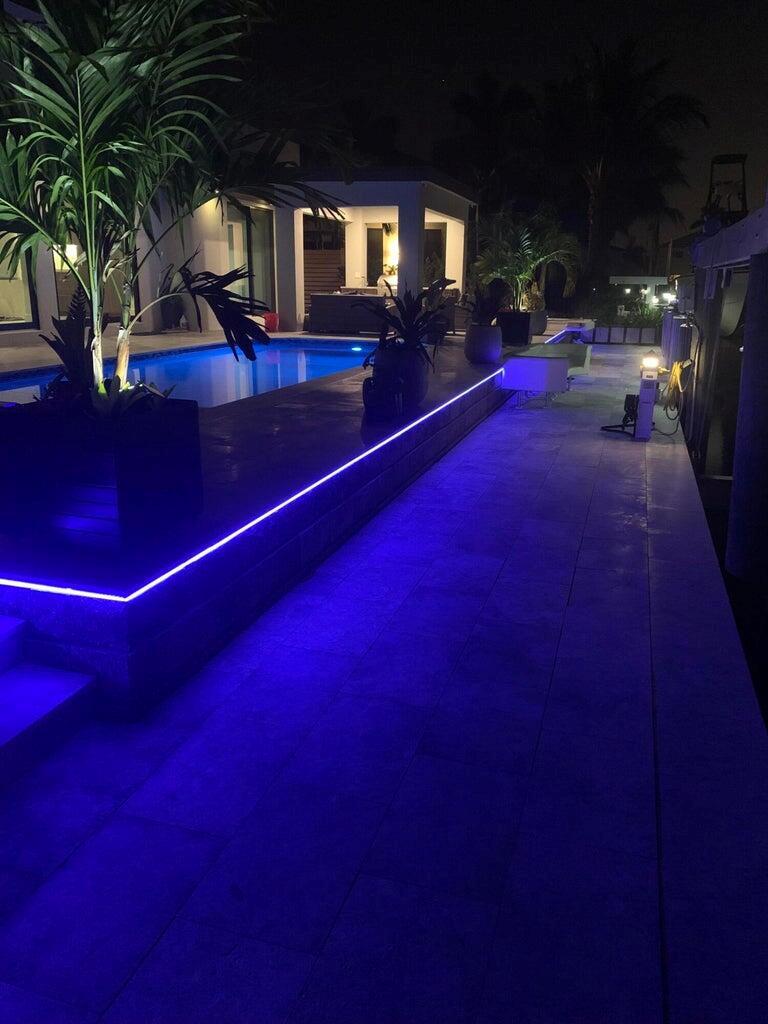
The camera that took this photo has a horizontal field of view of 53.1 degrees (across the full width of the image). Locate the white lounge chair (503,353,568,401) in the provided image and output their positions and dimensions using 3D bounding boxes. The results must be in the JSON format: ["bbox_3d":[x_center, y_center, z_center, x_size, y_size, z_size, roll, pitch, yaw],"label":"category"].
[{"bbox_3d":[2.216,-1.884,10.848,0.880,0.680,1.200,5,17,17],"label":"white lounge chair"}]

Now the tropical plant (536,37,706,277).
[{"bbox_3d":[7.444,-10.690,25.562,4.900,9.200,4.900,5,17,17],"label":"tropical plant"}]

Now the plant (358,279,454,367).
[{"bbox_3d":[0.176,-1.708,6.928,0.790,0.770,0.770,0,16,0],"label":"plant"}]

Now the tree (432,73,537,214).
[{"bbox_3d":[3.697,-11.449,28.947,4.000,8.830,4.000,5,17,17],"label":"tree"}]

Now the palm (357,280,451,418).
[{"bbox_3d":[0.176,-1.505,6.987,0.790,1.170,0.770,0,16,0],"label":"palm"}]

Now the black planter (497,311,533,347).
[{"bbox_3d":[2.603,-3.645,15.232,0.600,0.640,0.600,5,17,17],"label":"black planter"}]

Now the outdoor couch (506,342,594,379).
[{"bbox_3d":[2.590,-2.241,11.932,1.100,0.750,1.350,5,17,17],"label":"outdoor couch"}]

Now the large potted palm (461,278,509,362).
[{"bbox_3d":[1.520,-2.843,11.418,0.730,1.200,0.730,5,17,17],"label":"large potted palm"}]

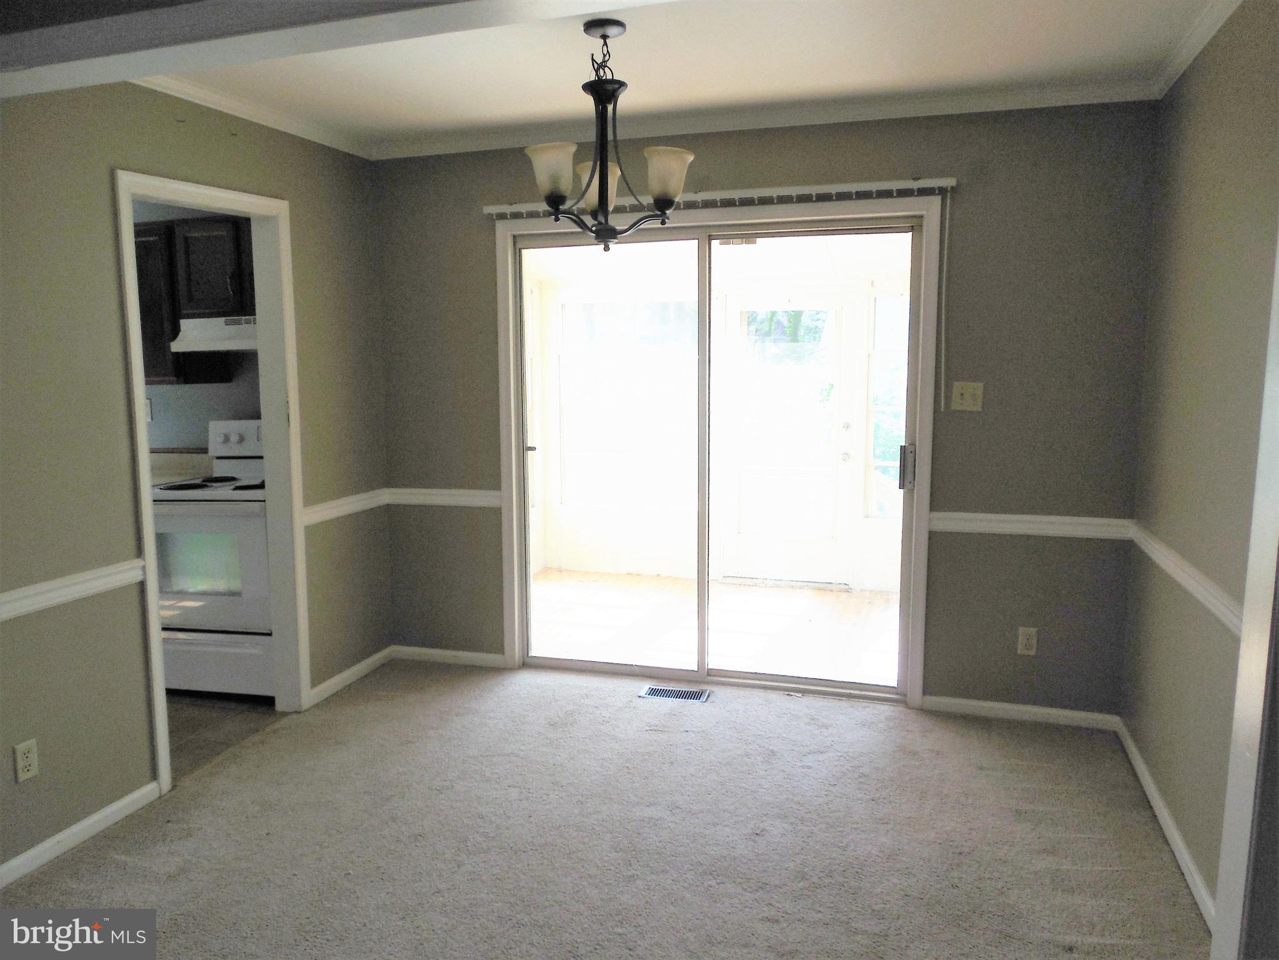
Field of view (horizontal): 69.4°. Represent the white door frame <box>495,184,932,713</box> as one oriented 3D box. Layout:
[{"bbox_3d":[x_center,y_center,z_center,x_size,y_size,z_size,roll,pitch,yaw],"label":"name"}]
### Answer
[{"bbox_3d":[0.278,-0.110,4.080,1.930,2.100,0.100,2,8,18],"label":"white door frame"}]

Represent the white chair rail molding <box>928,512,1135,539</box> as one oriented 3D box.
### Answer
[{"bbox_3d":[1.544,0.184,3.674,0.750,0.078,0.022,2,8,18],"label":"white chair rail molding"}]

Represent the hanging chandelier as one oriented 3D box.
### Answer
[{"bbox_3d":[-0.093,-1.032,2.789,0.490,0.665,0.460,0,8,-2],"label":"hanging chandelier"}]

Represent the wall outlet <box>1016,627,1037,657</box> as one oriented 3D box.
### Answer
[{"bbox_3d":[1.570,0.652,3.739,0.071,0.115,0.010,2,8,18],"label":"wall outlet"}]

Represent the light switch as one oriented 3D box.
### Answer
[{"bbox_3d":[1.314,-0.332,3.689,0.117,0.115,0.010,2,8,18],"label":"light switch"}]

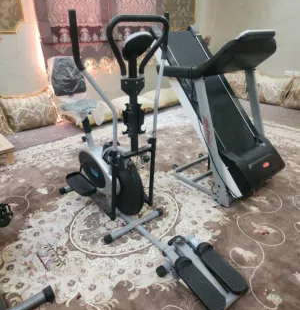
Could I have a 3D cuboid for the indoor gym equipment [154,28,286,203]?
[{"bbox_3d":[0.615,-0.442,2.465,0.734,1.349,1.251,-20,32,-34],"label":"indoor gym equipment"}]

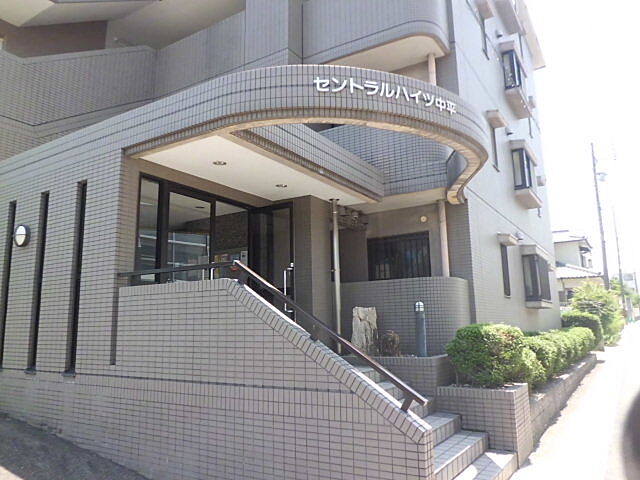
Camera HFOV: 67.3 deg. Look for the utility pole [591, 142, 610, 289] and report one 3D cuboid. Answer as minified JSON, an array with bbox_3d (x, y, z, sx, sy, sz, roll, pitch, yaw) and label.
[{"bbox_3d":[18.292,-0.080,31.062,0.330,13.100,0.330,-7,-12,32],"label":"utility pole"}]

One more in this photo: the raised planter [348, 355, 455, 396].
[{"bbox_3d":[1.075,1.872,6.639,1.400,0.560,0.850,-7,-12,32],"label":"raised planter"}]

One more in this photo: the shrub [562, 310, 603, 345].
[{"bbox_3d":[12.649,4.294,23.274,1.620,1.480,1.300,-7,-12,32],"label":"shrub"}]

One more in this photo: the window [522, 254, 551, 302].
[{"bbox_3d":[5.490,1.011,12.124,0.304,1.065,1.890,-7,-12,32],"label":"window"}]

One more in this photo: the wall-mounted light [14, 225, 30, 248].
[{"bbox_3d":[-3.845,-0.051,6.184,0.285,0.285,0.090,-7,-12,32],"label":"wall-mounted light"}]

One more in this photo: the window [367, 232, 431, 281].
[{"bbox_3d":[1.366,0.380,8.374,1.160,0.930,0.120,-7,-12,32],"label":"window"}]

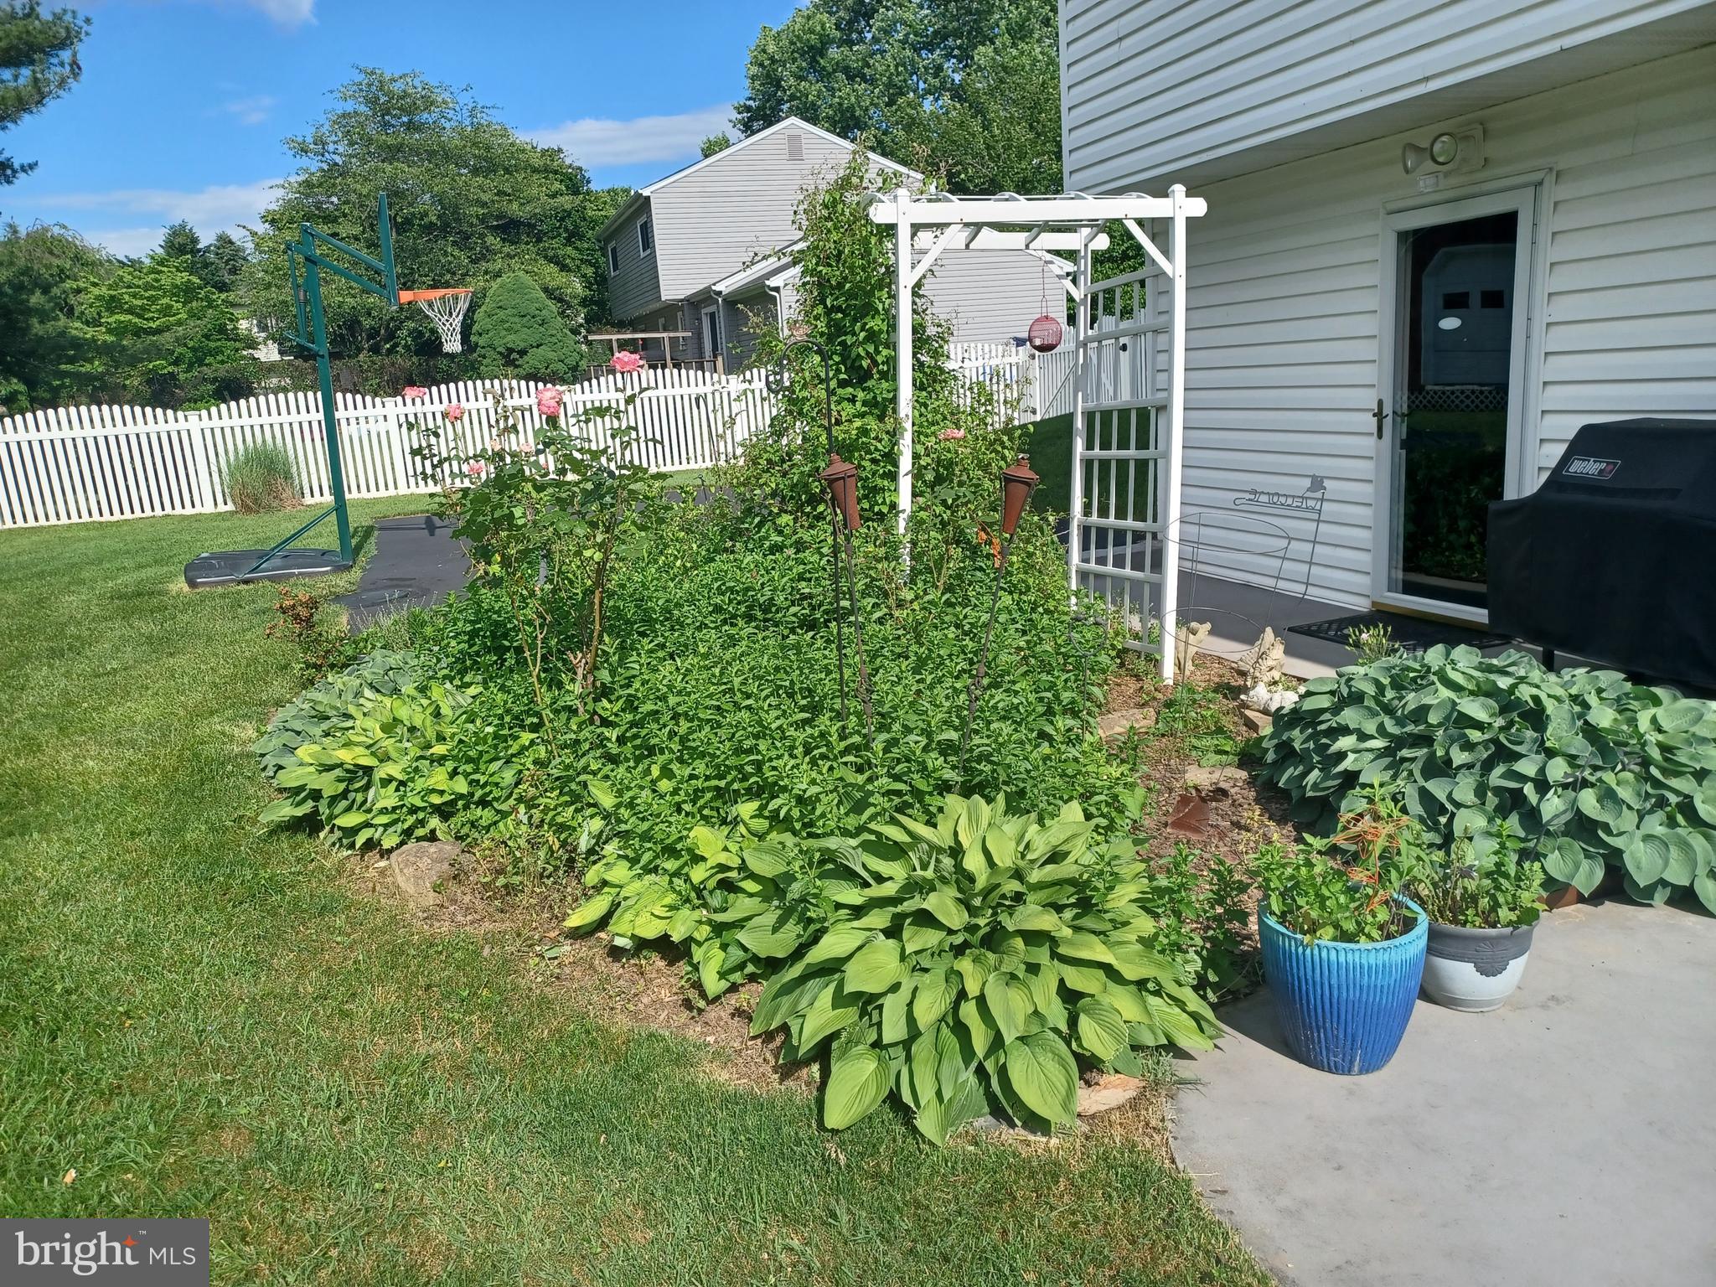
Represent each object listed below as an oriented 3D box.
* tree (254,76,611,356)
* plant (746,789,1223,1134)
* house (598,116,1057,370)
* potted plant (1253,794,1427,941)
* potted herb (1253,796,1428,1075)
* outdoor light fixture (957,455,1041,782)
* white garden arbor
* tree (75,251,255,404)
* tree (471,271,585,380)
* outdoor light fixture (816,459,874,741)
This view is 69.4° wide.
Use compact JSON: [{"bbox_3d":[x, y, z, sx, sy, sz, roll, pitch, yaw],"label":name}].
[{"bbox_3d":[-9.120,-8.741,27.818,7.600,7.690,7.600,-4,12,0],"label":"tree"},{"bbox_3d":[0.259,0.649,2.934,1.060,0.510,0.950,-4,12,0],"label":"plant"},{"bbox_3d":[-1.715,-10.274,33.537,8.400,7.300,15.600,-8,13,-18],"label":"house"},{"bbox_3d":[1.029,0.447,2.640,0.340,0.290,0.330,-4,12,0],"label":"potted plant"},{"bbox_3d":[1.041,0.599,2.670,0.350,0.590,0.350,-4,12,0],"label":"potted herb"},{"bbox_3d":[0.422,0.012,4.132,0.130,1.260,0.130,10,12,-3],"label":"outdoor light fixture"},{"bbox_3d":[0.689,-0.921,5.933,1.550,2.230,1.030,-6,10,-16],"label":"white garden arbor"},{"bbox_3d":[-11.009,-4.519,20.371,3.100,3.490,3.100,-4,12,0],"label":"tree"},{"bbox_3d":[-5.762,-5.157,22.316,2.100,2.970,2.100,-4,12,0],"label":"tree"},{"bbox_3d":[0.001,-0.008,4.257,0.130,1.270,0.130,-7,12,1],"label":"outdoor light fixture"}]

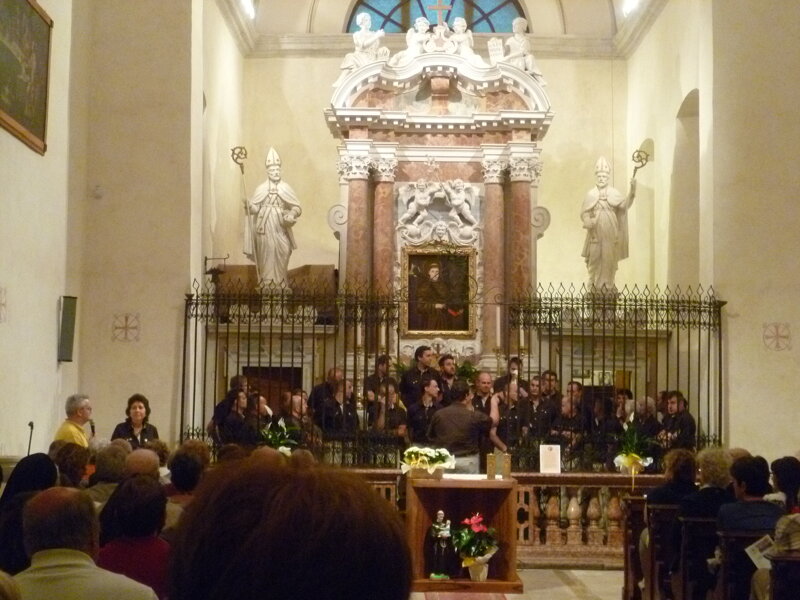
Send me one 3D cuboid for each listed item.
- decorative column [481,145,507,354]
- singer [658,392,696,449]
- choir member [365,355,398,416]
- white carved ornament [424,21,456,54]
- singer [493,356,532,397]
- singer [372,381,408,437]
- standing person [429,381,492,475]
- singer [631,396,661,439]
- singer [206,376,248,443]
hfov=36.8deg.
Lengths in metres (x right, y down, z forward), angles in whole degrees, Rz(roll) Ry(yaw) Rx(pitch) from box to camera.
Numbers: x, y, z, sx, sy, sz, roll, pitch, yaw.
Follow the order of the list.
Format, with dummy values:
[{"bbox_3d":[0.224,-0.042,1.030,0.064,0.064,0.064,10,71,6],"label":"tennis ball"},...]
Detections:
[{"bbox_3d":[1.211,-0.567,15.566,0.337,2.649,0.330,0,-5,0],"label":"decorative column"},{"bbox_3d":[3.021,1.850,13.048,0.350,1.720,0.480,5,-7,-37],"label":"singer"},{"bbox_3d":[-0.203,1.504,13.933,0.460,1.720,0.330,2,-5,-17],"label":"choir member"},{"bbox_3d":[0.546,-3.538,16.200,0.420,0.430,0.220,1,-5,0],"label":"white carved ornament"},{"bbox_3d":[1.288,1.527,13.933,0.480,1.720,0.360,0,-5,9],"label":"singer"},{"bbox_3d":[-0.125,1.704,13.035,0.460,1.680,0.360,2,-5,-20],"label":"singer"},{"bbox_3d":[0.625,1.728,12.784,0.580,1.730,0.420,-1,-6,18],"label":"standing person"},{"bbox_3d":[2.732,1.914,13.346,0.340,1.680,0.500,7,-8,-44],"label":"singer"},{"bbox_3d":[-1.884,1.682,13.134,0.380,1.700,0.480,0,-5,15],"label":"singer"}]

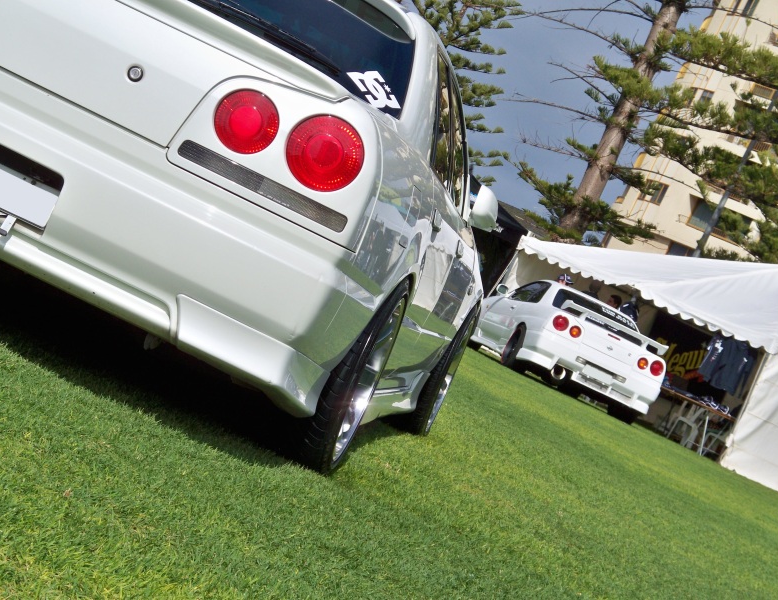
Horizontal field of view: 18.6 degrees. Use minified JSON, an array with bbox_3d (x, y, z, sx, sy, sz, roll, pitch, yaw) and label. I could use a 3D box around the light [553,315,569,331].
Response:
[{"bbox_3d":[2.104,0.280,29.120,0.195,0.195,0.070,25,1,-10],"label":"light"}]

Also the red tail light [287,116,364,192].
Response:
[{"bbox_3d":[-0.147,-0.345,5.640,0.187,0.187,0.070,26,2,6],"label":"red tail light"}]

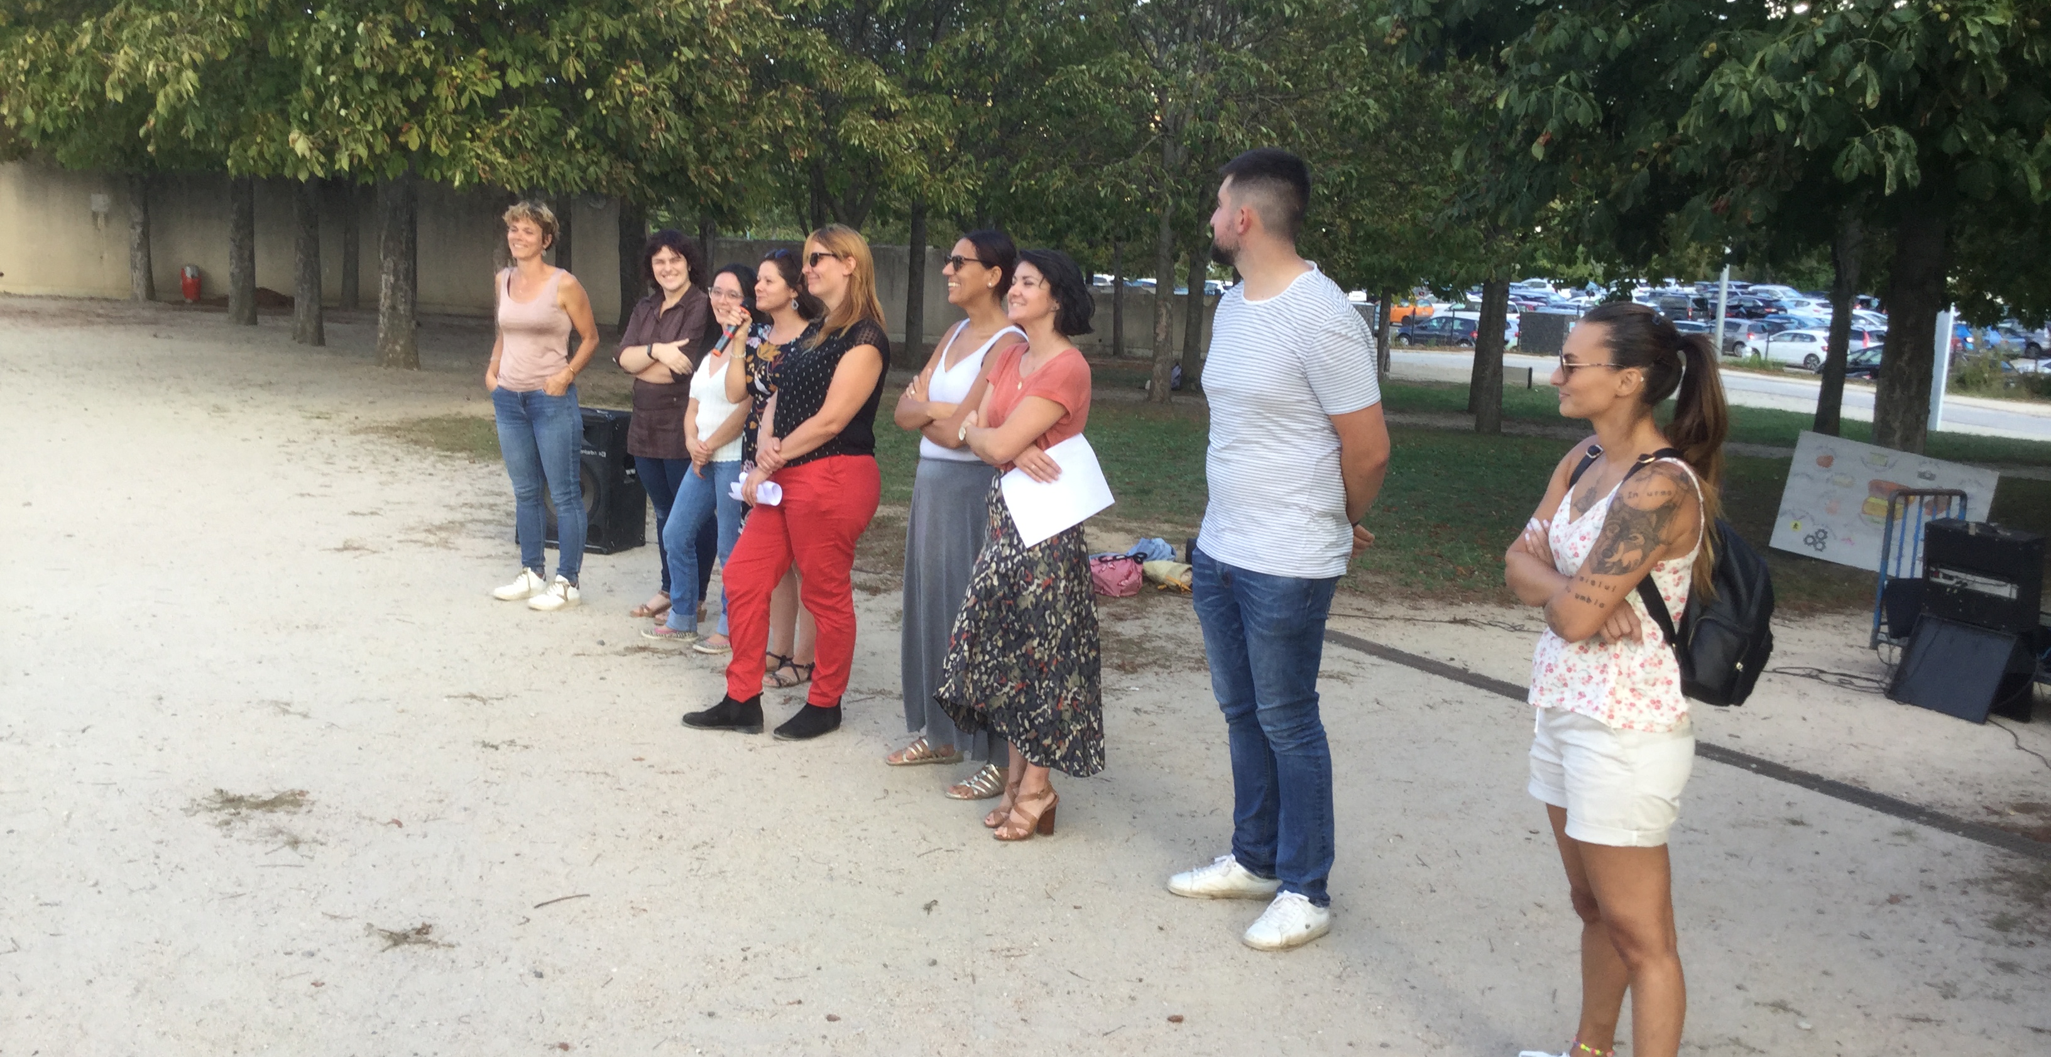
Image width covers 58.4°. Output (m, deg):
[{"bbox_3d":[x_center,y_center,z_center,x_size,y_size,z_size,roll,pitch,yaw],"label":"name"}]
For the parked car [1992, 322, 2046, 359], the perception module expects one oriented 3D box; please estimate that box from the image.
[{"bbox_3d":[40.875,-7.926,77.000,4.200,1.470,1.780,8,9,36],"label":"parked car"}]

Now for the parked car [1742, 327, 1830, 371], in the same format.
[{"bbox_3d":[30.055,-7.003,72.000,1.780,1.470,4.150,-4,10,-45],"label":"parked car"}]

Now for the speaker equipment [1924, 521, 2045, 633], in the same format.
[{"bbox_3d":[3.955,0.198,7.620,0.200,0.410,0.440,-2,8,-30],"label":"speaker equipment"}]

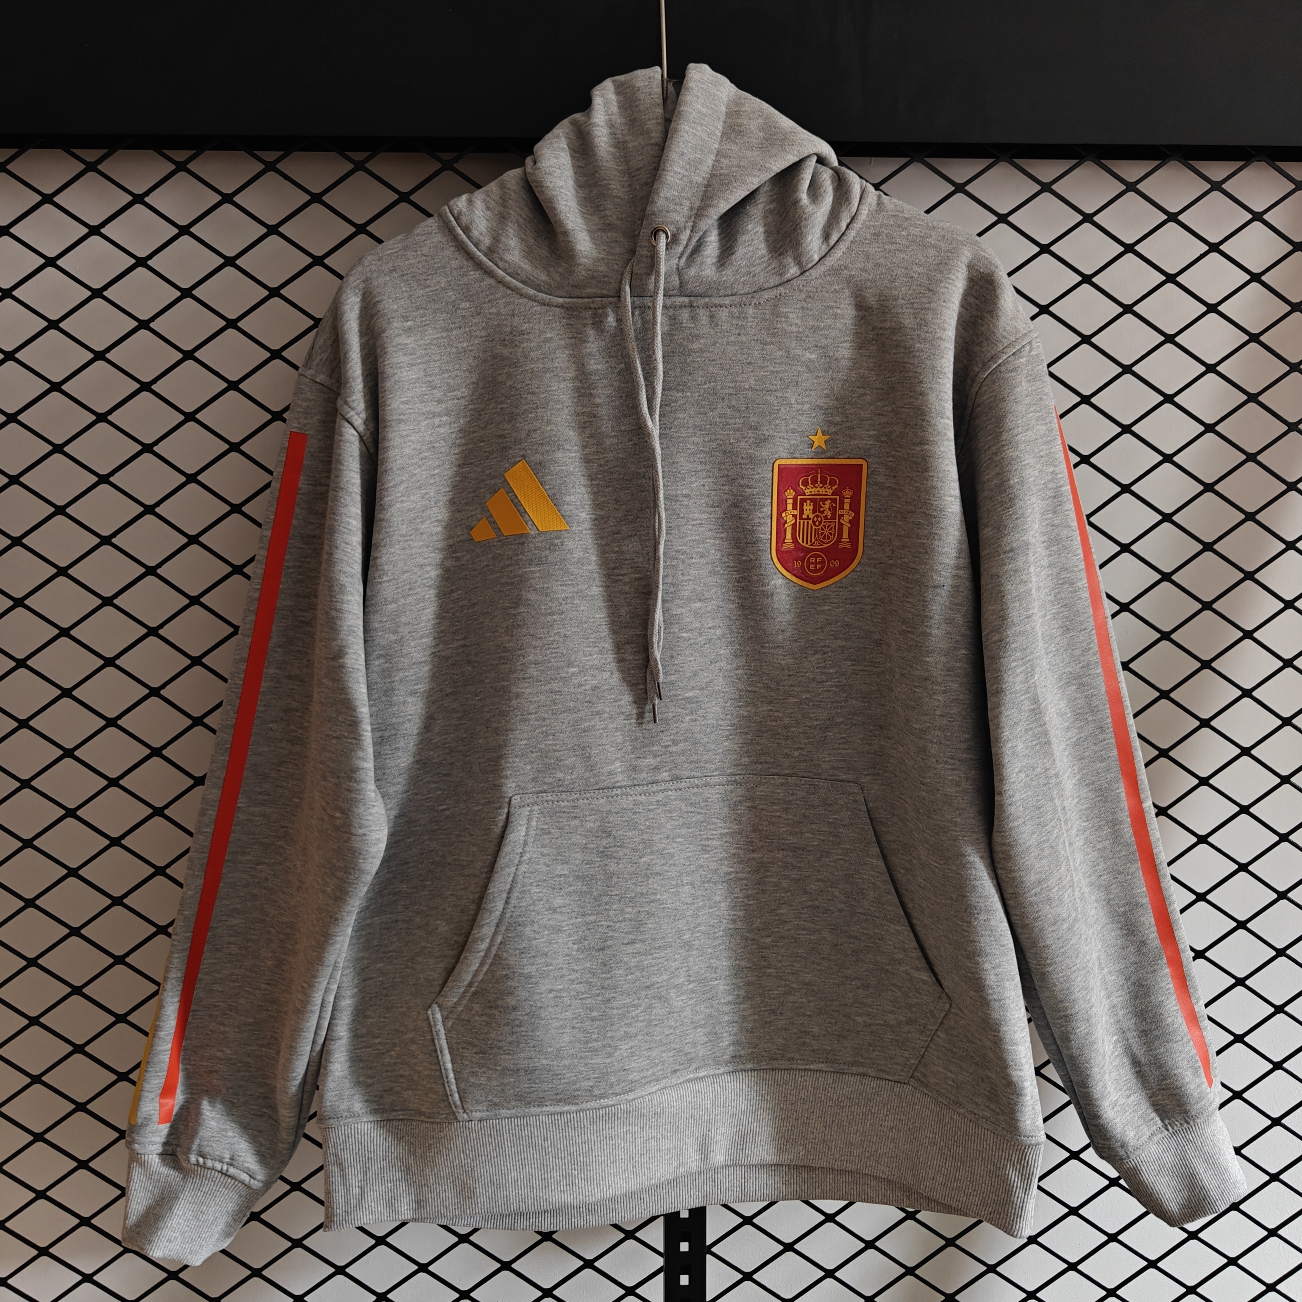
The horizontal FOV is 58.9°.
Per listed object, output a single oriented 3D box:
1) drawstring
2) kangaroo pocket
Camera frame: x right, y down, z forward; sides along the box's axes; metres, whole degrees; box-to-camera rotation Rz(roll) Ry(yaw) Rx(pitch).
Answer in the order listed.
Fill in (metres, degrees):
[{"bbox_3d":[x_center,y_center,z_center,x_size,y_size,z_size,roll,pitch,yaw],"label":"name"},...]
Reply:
[{"bbox_3d":[-0.004,-0.117,0.765,0.033,0.327,0.025,0,3,-2],"label":"drawstring"},{"bbox_3d":[0.027,0.200,0.785,0.352,0.230,0.045,0,3,-2],"label":"kangaroo pocket"}]

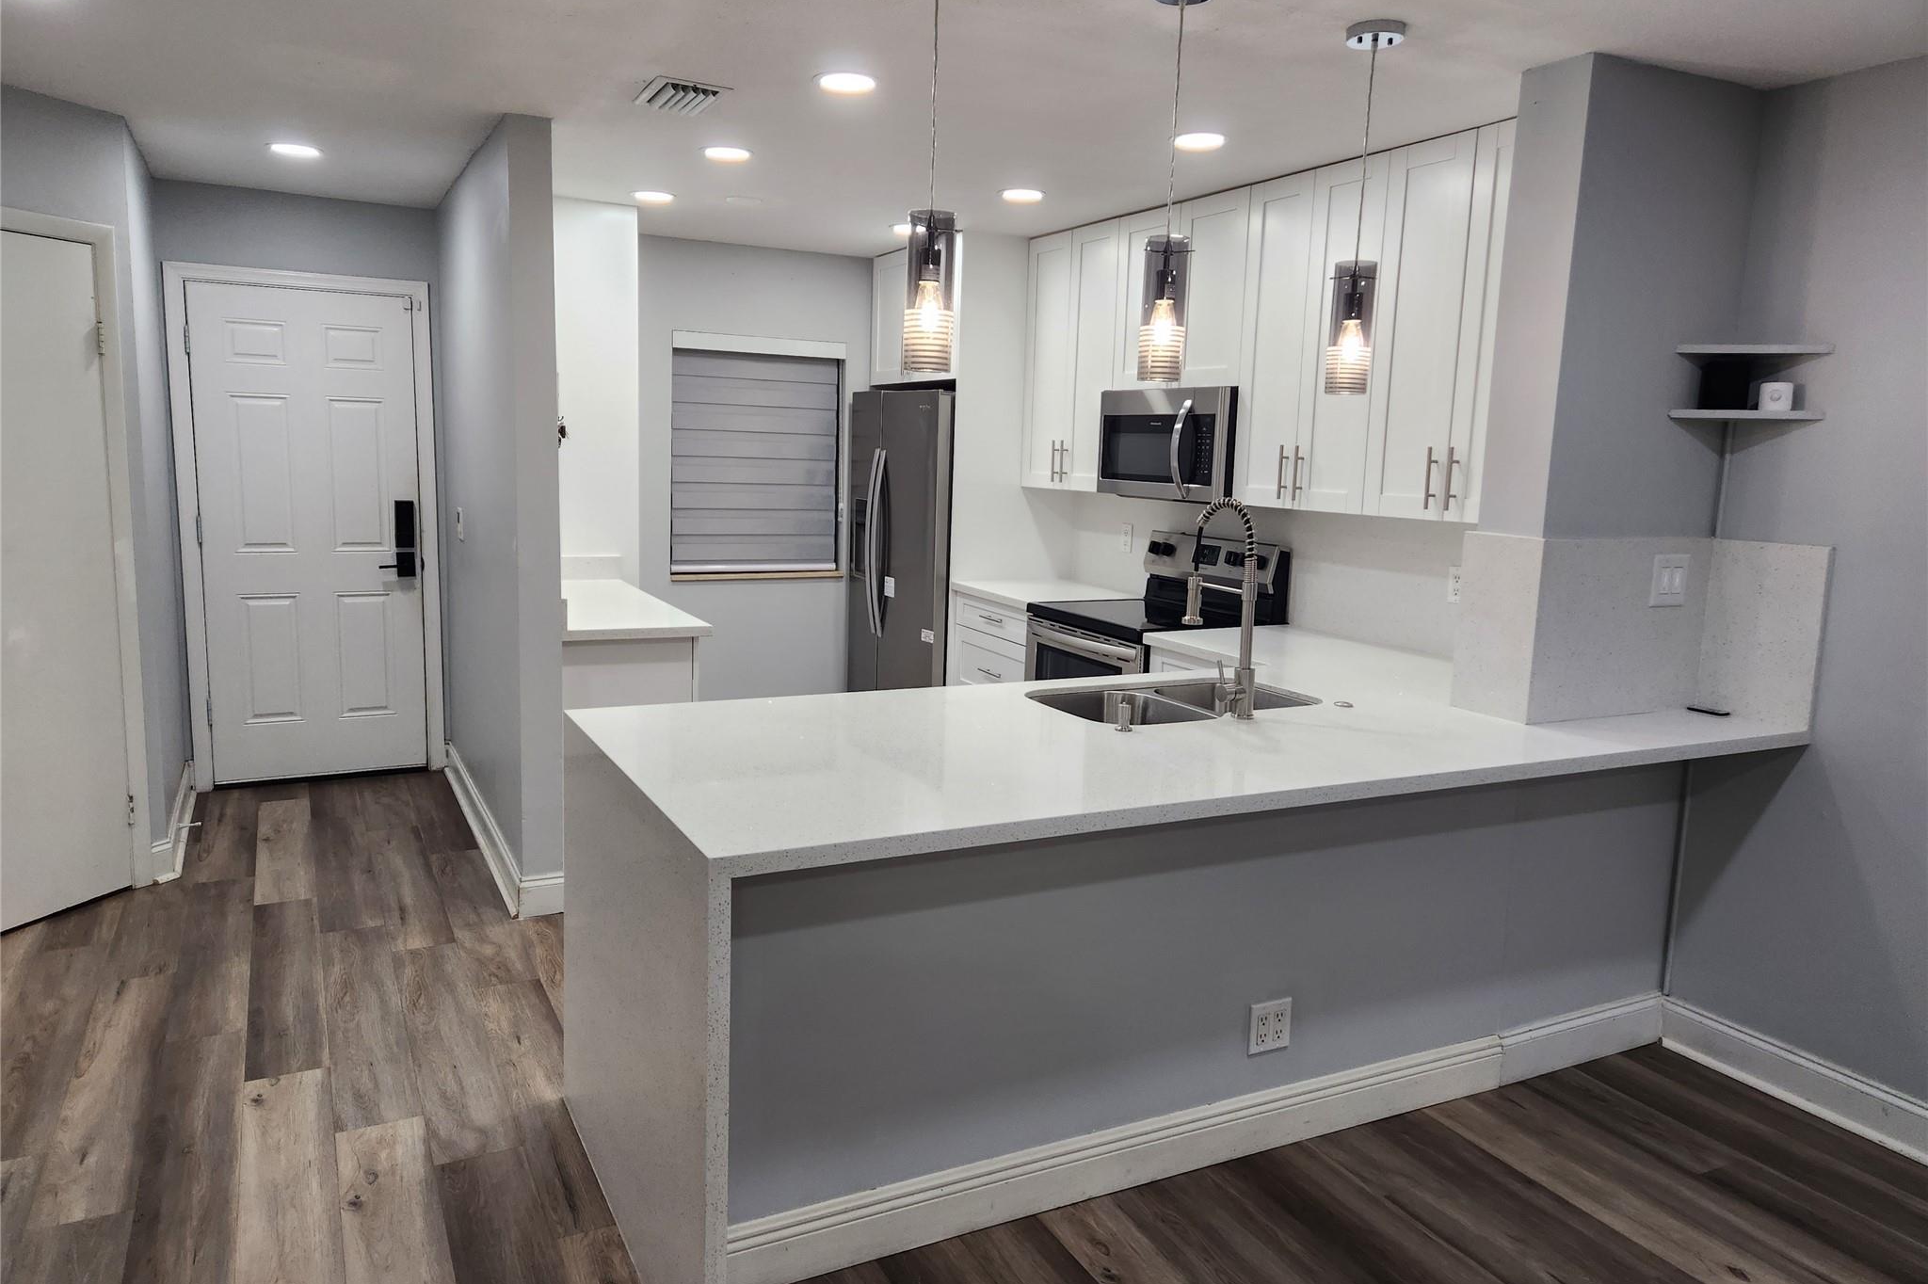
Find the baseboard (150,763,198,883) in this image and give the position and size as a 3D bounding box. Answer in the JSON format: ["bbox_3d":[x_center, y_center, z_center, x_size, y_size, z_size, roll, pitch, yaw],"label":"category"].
[{"bbox_3d":[-2.899,0.628,4.737,0.074,0.139,1.218,-2,9,-27],"label":"baseboard"}]

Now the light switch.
[{"bbox_3d":[1.731,-0.149,3.137,0.119,0.122,0.012,-2,9,-27],"label":"light switch"}]

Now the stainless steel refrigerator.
[{"bbox_3d":[-0.074,-0.294,6.173,0.713,1.742,0.911,-2,9,-27],"label":"stainless steel refrigerator"}]

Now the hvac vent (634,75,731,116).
[{"bbox_3d":[-0.753,-1.463,3.430,0.196,0.020,0.307,-2,9,-27],"label":"hvac vent"}]

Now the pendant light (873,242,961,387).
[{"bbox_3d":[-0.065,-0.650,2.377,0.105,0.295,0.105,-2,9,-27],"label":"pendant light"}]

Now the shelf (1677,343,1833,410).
[{"bbox_3d":[1.866,-0.623,3.058,0.302,0.153,0.163,5,9,17],"label":"shelf"}]

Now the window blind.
[{"bbox_3d":[-0.997,-0.864,6.176,0.832,1.040,0.050,-2,9,-27],"label":"window blind"}]

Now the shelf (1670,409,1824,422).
[{"bbox_3d":[1.863,-0.539,3.071,0.302,0.023,0.163,5,9,17],"label":"shelf"}]

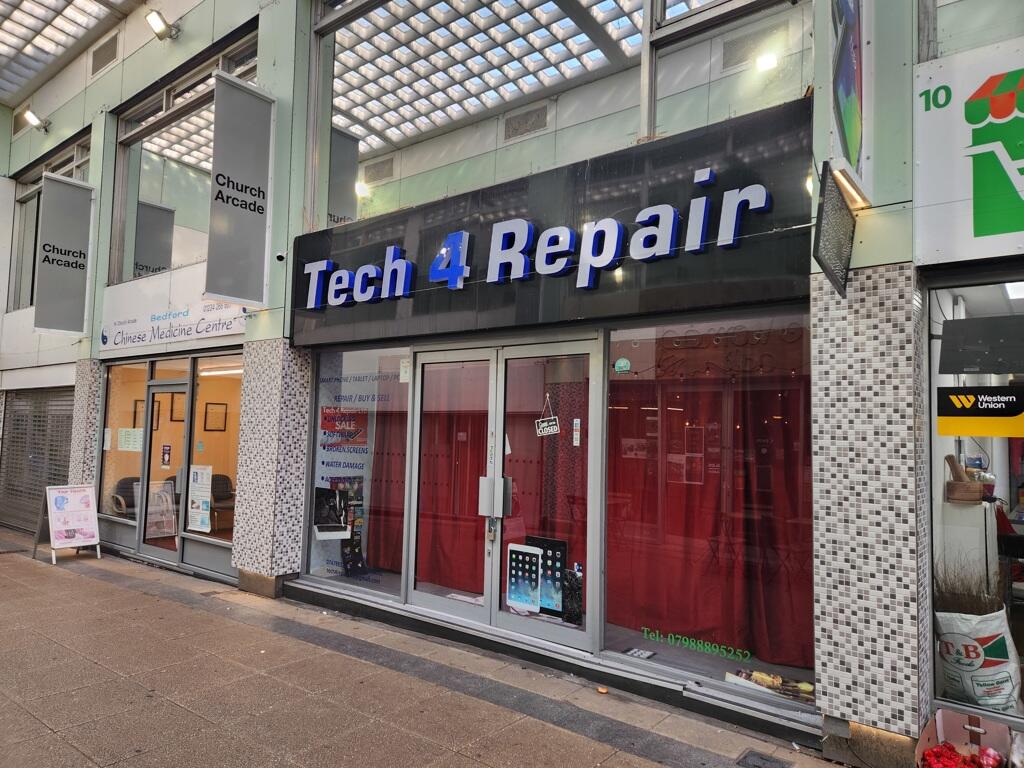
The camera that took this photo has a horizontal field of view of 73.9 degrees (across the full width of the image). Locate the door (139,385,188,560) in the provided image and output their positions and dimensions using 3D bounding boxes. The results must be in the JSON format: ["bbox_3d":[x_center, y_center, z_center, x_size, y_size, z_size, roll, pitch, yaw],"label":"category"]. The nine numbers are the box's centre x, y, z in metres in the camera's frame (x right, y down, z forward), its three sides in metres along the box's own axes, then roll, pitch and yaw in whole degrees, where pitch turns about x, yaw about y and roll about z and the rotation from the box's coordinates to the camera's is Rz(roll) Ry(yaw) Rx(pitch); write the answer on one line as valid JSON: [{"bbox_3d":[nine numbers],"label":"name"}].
[{"bbox_3d":[-4.173,1.038,8.151,0.960,2.090,0.060,-2,-5,38],"label":"door"}]

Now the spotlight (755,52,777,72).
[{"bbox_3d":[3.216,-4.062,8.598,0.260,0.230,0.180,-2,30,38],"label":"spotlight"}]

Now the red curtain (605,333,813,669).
[{"bbox_3d":[1.317,0.712,4.684,1.620,2.130,0.150,-2,-5,38],"label":"red curtain"}]

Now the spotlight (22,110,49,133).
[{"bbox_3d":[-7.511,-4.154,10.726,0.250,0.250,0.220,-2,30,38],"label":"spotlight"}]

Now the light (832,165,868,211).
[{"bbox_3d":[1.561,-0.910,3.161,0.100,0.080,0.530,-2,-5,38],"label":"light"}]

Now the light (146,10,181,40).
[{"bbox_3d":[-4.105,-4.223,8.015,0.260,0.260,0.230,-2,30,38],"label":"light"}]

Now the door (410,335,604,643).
[{"bbox_3d":[-0.140,0.759,5.138,1.810,2.100,0.080,-2,-5,38],"label":"door"}]

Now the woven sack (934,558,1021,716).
[{"bbox_3d":[2.325,1.283,3.424,0.400,0.780,0.300,-2,-5,38],"label":"woven sack"}]

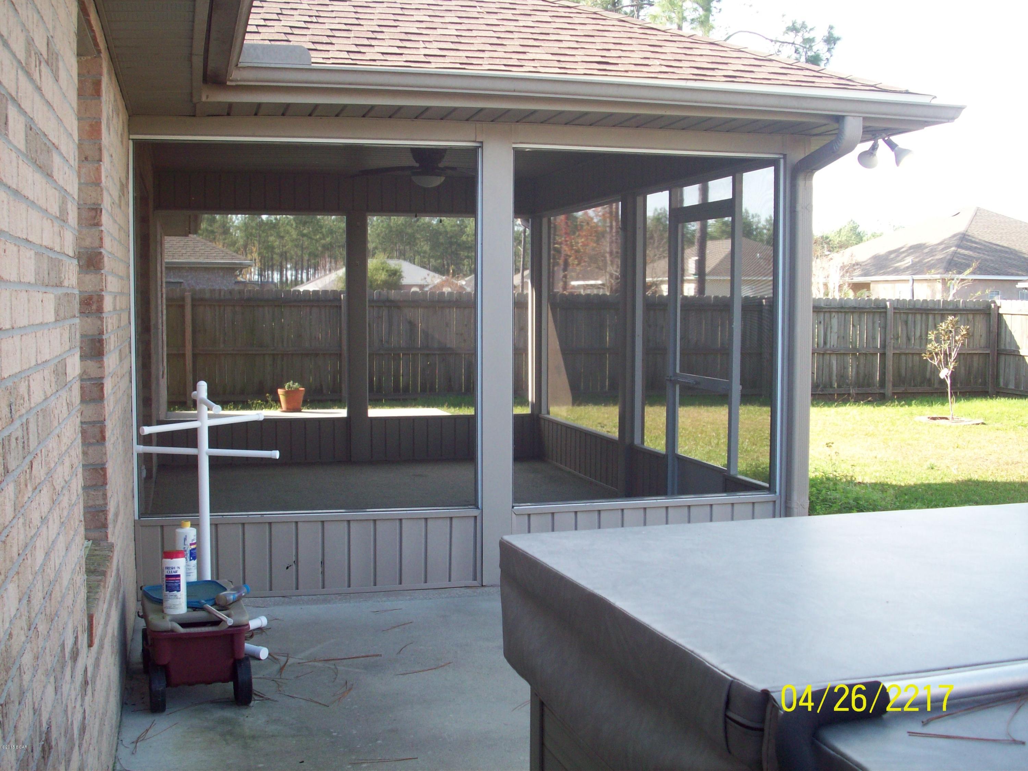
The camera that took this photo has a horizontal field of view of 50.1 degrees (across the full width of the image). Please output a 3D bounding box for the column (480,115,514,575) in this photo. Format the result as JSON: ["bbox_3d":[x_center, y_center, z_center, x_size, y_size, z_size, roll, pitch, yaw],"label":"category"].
[{"bbox_3d":[-0.095,-0.145,5.881,0.165,2.440,0.160,-1,5,-14],"label":"column"}]

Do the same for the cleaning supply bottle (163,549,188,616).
[{"bbox_3d":[-1.281,0.745,4.150,0.089,0.237,0.087,-1,4,-9],"label":"cleaning supply bottle"}]

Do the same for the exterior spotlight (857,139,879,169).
[{"bbox_3d":[1.974,-1.290,6.117,0.115,0.165,0.130,-1,4,-10],"label":"exterior spotlight"}]

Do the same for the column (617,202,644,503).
[{"bbox_3d":[0.859,-0.288,7.938,0.150,2.200,0.150,-1,5,-17],"label":"column"}]

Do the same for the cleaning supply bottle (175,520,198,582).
[{"bbox_3d":[-1.286,0.658,4.317,0.082,0.250,0.082,2,5,18],"label":"cleaning supply bottle"}]

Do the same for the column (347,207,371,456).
[{"bbox_3d":[-1.480,-0.459,10.464,0.180,2.360,0.170,-1,5,-14],"label":"column"}]

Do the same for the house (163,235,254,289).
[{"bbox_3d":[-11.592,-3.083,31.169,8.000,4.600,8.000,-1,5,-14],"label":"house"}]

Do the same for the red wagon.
[{"bbox_3d":[-1.228,0.983,4.228,0.360,0.365,0.540,-2,5,-21],"label":"red wagon"}]

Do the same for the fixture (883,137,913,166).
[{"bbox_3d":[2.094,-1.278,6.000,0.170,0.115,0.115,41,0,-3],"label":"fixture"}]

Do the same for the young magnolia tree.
[{"bbox_3d":[6.163,-0.257,15.600,0.660,1.470,0.640,2,5,22],"label":"young magnolia tree"}]

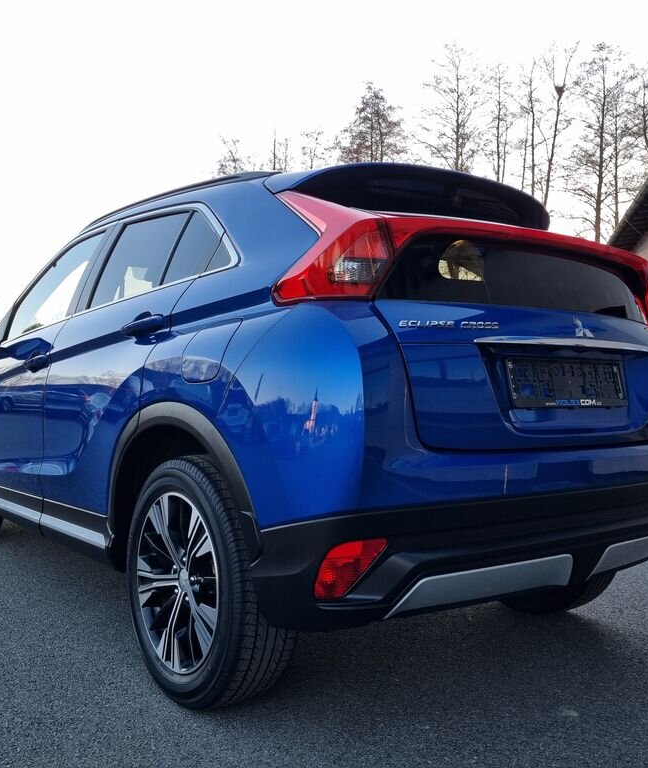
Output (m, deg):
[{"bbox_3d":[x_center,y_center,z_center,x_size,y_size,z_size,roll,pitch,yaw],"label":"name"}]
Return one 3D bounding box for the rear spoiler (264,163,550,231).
[{"bbox_3d":[0.349,-0.620,2.576,1.200,0.150,0.360,1,0,-38],"label":"rear spoiler"}]

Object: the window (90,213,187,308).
[{"bbox_3d":[-0.654,-0.438,2.672,0.045,0.340,0.620,25,-14,-35],"label":"window"}]

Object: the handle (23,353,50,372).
[{"bbox_3d":[-1.125,-0.075,3.032,0.055,0.055,0.280,1,0,-38],"label":"handle"}]

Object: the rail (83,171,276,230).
[{"bbox_3d":[-0.632,-0.669,2.896,0.060,0.100,1.580,1,0,-38],"label":"rail"}]

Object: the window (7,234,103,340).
[{"bbox_3d":[-1.174,-0.409,3.345,0.050,0.450,0.870,25,-14,-35],"label":"window"}]

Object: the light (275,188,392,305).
[{"bbox_3d":[-0.028,-0.360,1.963,0.340,0.340,0.380,1,0,-38],"label":"light"}]

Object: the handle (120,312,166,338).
[{"bbox_3d":[-0.522,-0.161,2.247,0.055,0.055,0.280,1,0,-38],"label":"handle"}]

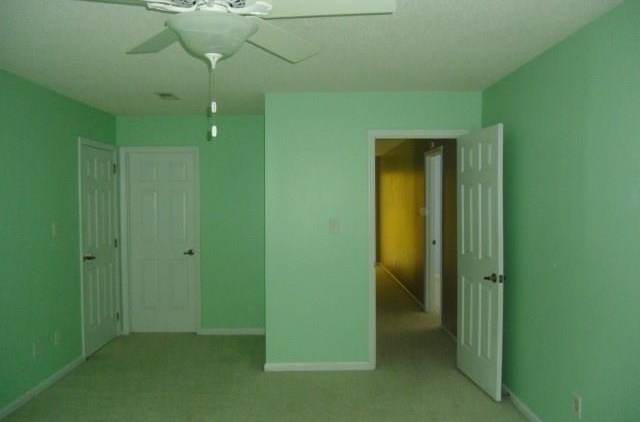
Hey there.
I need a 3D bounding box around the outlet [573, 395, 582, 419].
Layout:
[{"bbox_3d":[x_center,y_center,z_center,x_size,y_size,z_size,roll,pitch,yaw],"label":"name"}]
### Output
[{"bbox_3d":[1.435,1.103,2.801,0.012,0.124,0.082,0,2,0],"label":"outlet"}]

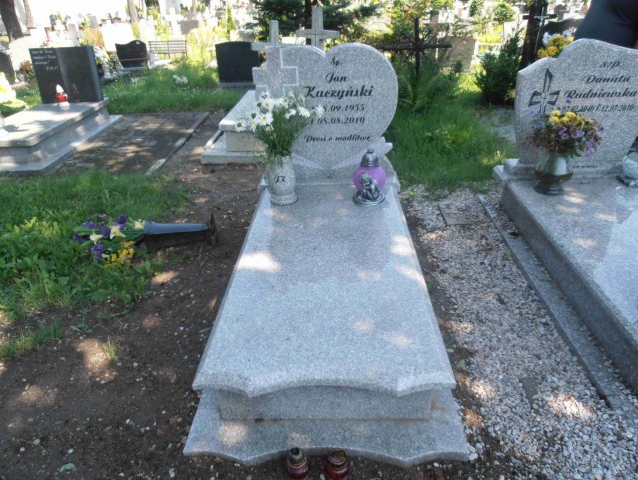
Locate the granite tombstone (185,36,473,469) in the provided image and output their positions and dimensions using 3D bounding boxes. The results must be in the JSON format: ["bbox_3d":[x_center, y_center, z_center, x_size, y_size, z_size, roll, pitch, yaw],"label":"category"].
[{"bbox_3d":[0.031,-0.204,2.129,1.000,1.190,2.000,-1,30,2],"label":"granite tombstone"}]

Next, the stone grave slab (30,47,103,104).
[{"bbox_3d":[-3.218,-2.113,5.692,0.760,0.670,0.120,-1,27,2],"label":"stone grave slab"}]

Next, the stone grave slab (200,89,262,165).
[{"bbox_3d":[-0.583,-1.366,5.024,1.100,0.380,1.800,-1,30,2],"label":"stone grave slab"}]

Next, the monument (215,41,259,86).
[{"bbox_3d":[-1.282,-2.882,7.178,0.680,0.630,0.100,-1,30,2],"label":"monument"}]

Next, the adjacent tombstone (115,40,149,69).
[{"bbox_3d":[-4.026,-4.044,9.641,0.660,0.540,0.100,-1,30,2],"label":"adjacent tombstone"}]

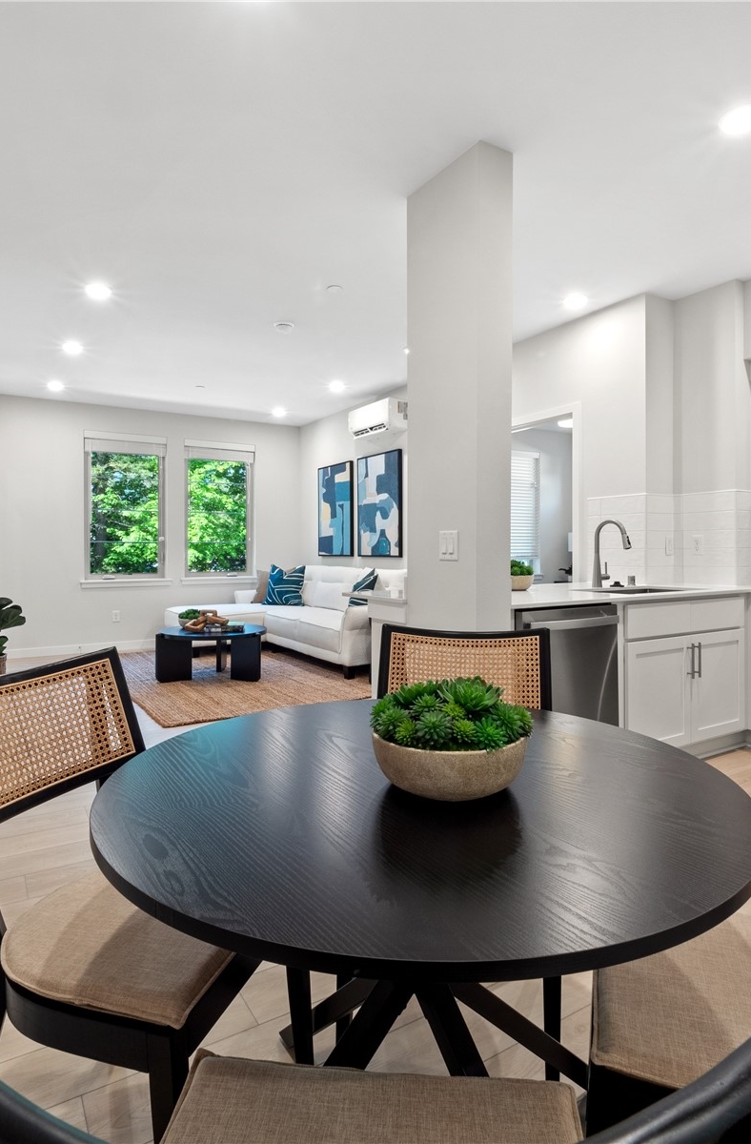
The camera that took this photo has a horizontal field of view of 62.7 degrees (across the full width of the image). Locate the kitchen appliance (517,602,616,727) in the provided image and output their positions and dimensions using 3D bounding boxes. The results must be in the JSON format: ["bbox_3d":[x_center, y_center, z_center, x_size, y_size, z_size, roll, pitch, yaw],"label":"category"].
[{"bbox_3d":[0.719,0.600,2.995,0.600,0.860,0.600,-1,2,-32],"label":"kitchen appliance"}]

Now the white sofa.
[{"bbox_3d":[-0.989,0.460,6.715,1.840,0.940,2.870,-1,2,-32],"label":"white sofa"}]

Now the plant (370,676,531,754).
[{"bbox_3d":[0.115,0.208,0.975,0.255,0.100,0.250,0,1,0],"label":"plant"}]

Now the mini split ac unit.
[{"bbox_3d":[0.019,-1.584,6.488,0.225,0.295,0.780,-1,2,-32],"label":"mini split ac unit"}]

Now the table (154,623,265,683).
[{"bbox_3d":[-1.547,0.749,5.820,1.030,0.410,1.030,-1,2,-32],"label":"table"}]

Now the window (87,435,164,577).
[{"bbox_3d":[-2.943,-0.772,7.275,0.885,1.665,0.120,-1,2,-32],"label":"window"}]

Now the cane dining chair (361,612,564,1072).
[{"bbox_3d":[0.203,0.627,1.596,0.520,0.880,0.580,0,1,13],"label":"cane dining chair"}]

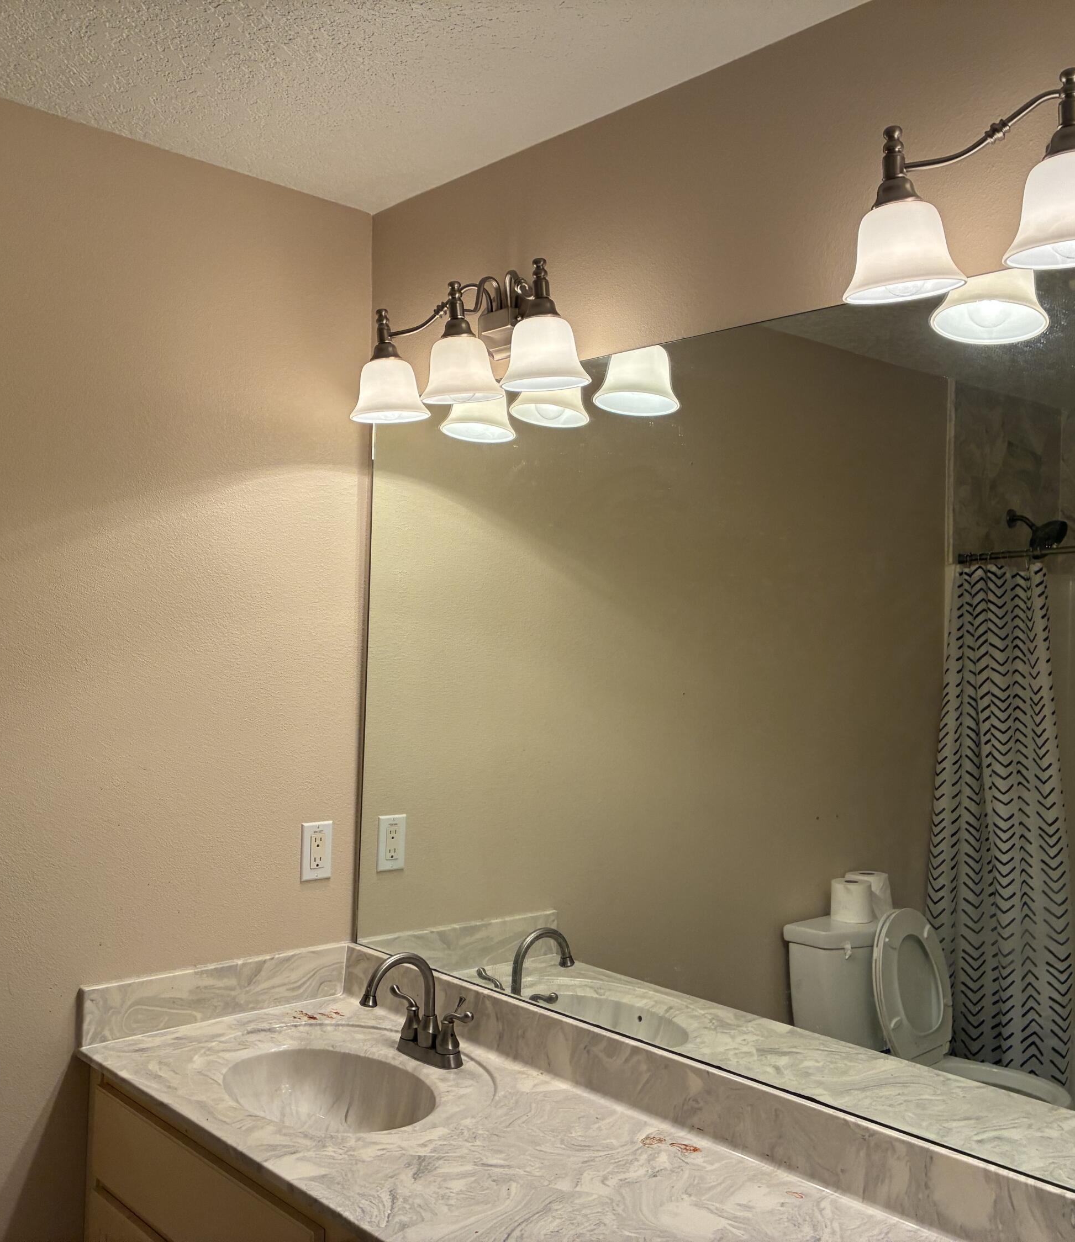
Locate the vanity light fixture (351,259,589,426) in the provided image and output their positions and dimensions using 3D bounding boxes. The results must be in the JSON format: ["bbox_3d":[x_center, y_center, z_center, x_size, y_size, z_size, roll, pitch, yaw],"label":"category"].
[{"bbox_3d":[-0.113,-0.490,2.171,0.182,0.240,0.576,3,-2,-42],"label":"vanity light fixture"}]

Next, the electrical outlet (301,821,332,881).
[{"bbox_3d":[-0.440,0.460,2.477,0.071,0.115,0.008,3,-2,-42],"label":"electrical outlet"}]

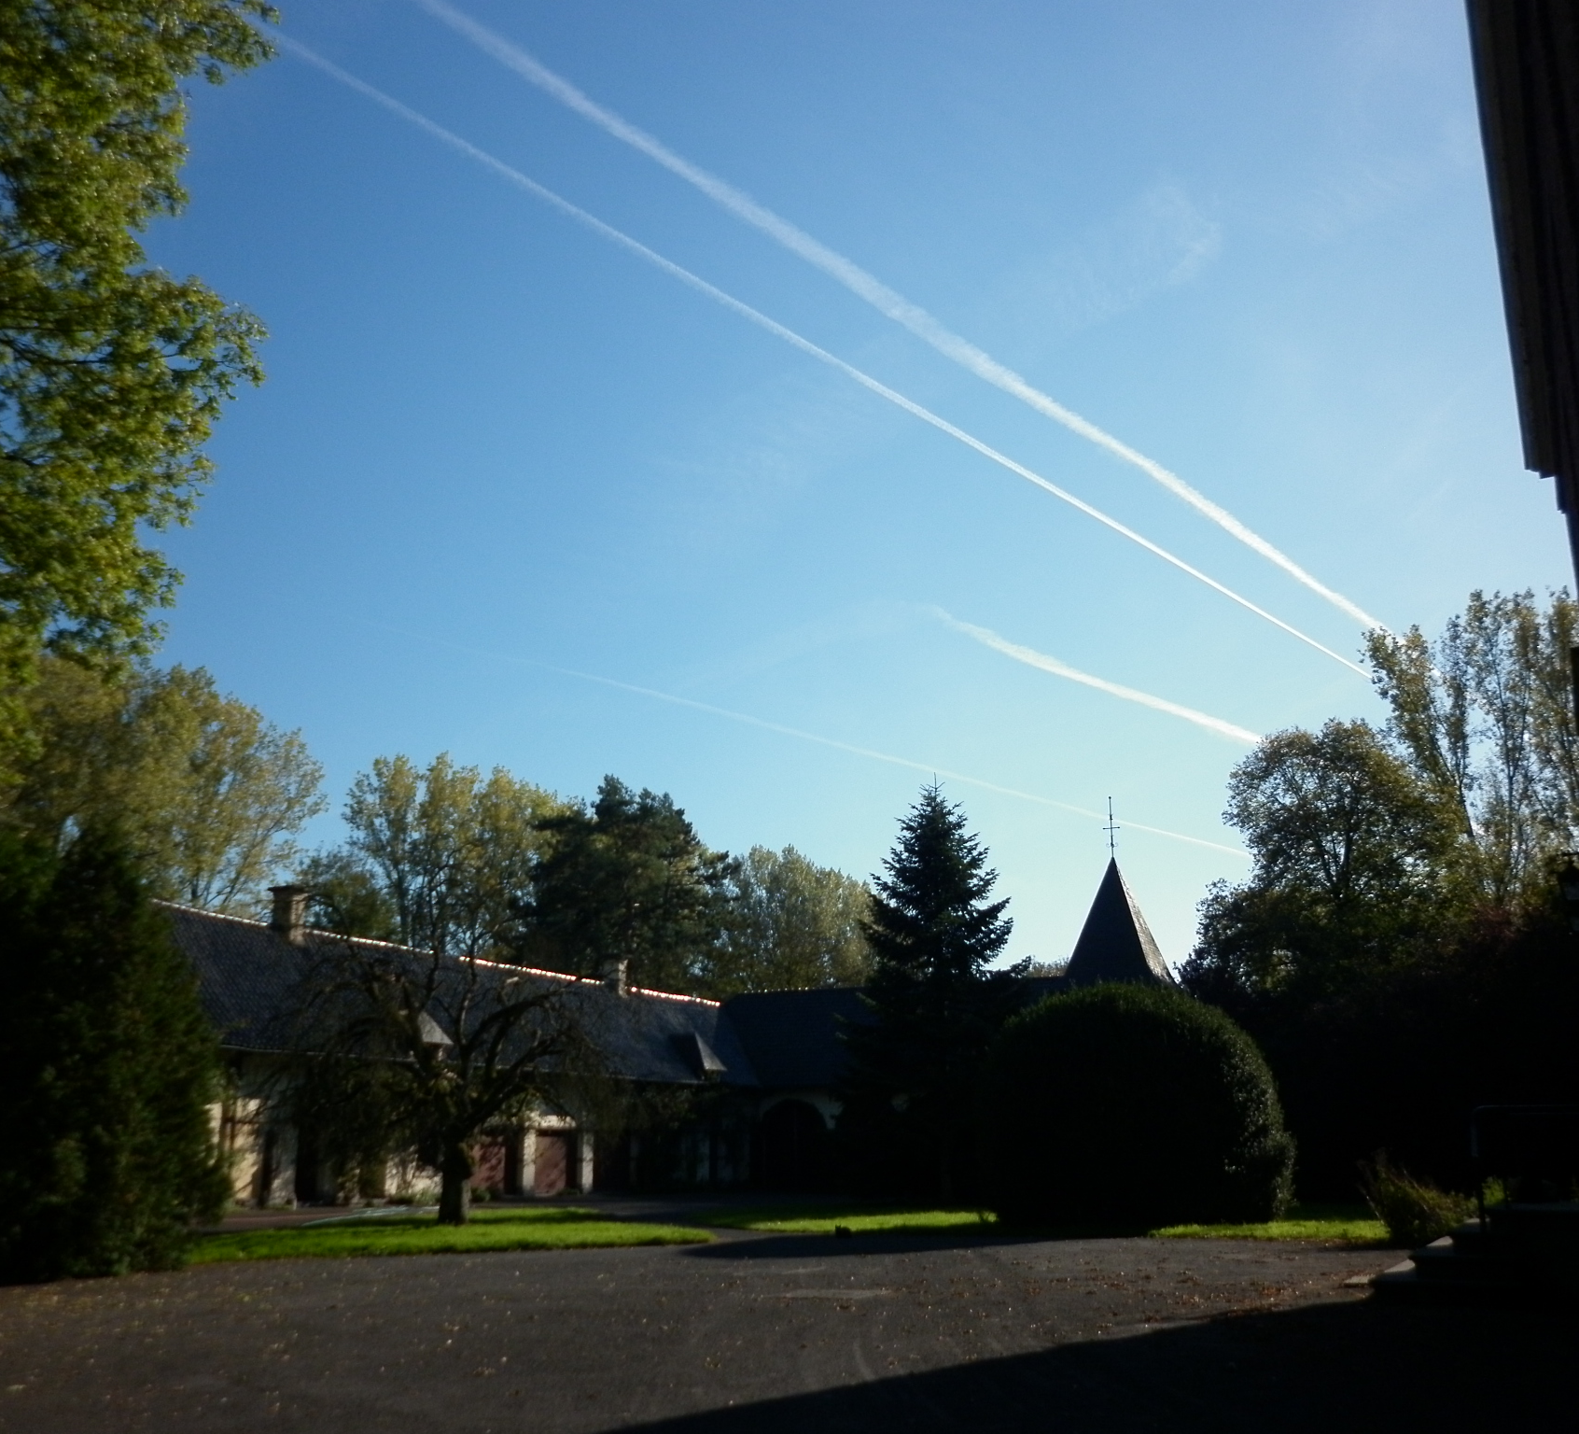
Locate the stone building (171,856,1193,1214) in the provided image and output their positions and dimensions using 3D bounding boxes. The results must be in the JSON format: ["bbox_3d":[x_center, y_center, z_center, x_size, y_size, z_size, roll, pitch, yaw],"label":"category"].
[{"bbox_3d":[-2.019,9.355,52.086,24.700,12.870,39.000,-7,-17,23],"label":"stone building"}]

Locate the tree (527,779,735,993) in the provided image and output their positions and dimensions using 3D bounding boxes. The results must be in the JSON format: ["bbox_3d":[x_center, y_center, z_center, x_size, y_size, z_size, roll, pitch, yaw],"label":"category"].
[{"bbox_3d":[-8.270,13.041,79.001,10.524,20.442,10.524,1,-16,-6],"label":"tree"}]

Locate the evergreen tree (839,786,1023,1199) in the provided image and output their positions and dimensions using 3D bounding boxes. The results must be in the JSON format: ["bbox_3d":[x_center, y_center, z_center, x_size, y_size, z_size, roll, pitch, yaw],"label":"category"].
[{"bbox_3d":[4.608,8.320,47.939,5.770,12.546,5.770,-2,-16,5],"label":"evergreen tree"}]

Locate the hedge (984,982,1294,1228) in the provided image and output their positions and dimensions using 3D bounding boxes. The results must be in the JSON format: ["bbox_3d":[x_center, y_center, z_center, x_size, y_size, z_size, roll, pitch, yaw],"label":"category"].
[{"bbox_3d":[7.030,7.683,31.077,6.140,4.601,5.663,-4,-16,12],"label":"hedge"}]

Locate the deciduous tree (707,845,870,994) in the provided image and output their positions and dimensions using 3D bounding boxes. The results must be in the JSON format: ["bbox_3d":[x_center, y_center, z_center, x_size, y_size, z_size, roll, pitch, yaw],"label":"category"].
[{"bbox_3d":[-0.138,17.540,93.758,10.172,19.706,10.172,0,-16,0],"label":"deciduous tree"}]

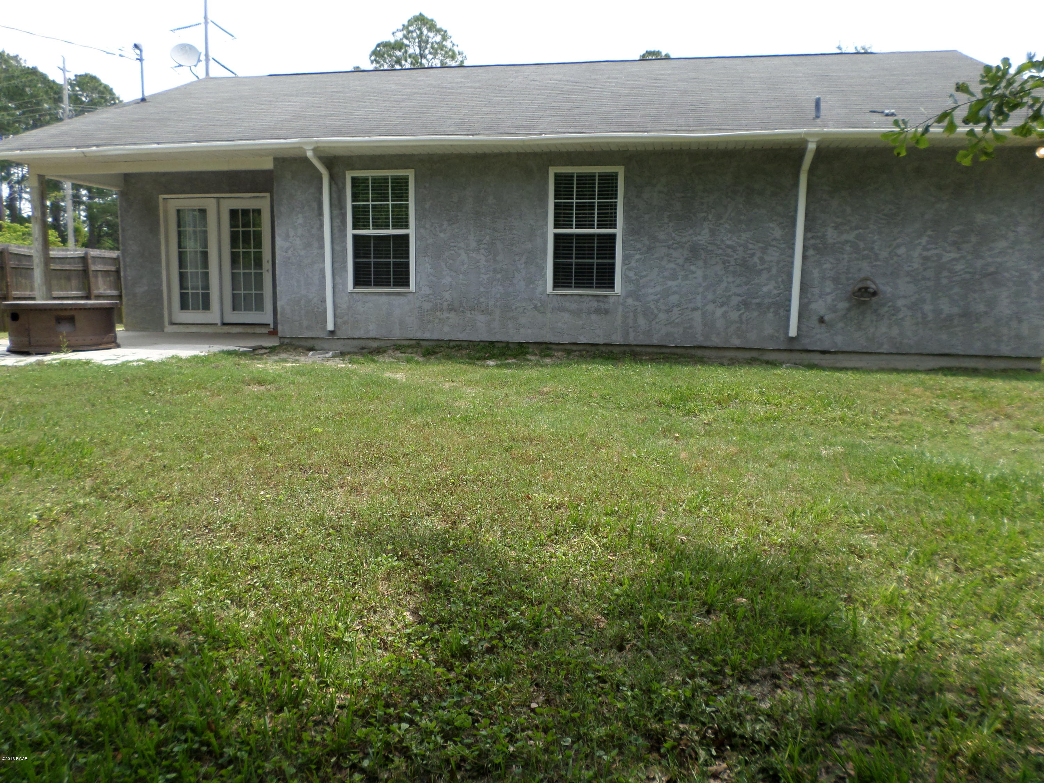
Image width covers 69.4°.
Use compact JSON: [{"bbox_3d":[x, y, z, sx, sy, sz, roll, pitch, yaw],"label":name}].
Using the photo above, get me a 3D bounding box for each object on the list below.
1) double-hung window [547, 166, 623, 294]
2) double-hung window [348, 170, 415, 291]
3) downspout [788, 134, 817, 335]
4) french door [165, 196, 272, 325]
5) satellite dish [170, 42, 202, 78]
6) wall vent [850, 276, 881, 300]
[{"bbox_3d":[0.790,-1.996,9.393,0.930,1.560,0.100,2,8,10],"label":"double-hung window"},{"bbox_3d":[-1.836,-2.084,9.865,0.924,1.568,0.100,2,8,10],"label":"double-hung window"},{"bbox_3d":[3.241,-1.714,8.704,0.095,2.190,0.520,2,8,10],"label":"downspout"},{"bbox_3d":[-4.962,-2.131,12.302,1.905,2.101,0.130,2,8,10],"label":"french door"},{"bbox_3d":[-6.604,-6.492,14.799,0.580,0.660,0.480,-6,10,-43],"label":"satellite dish"},{"bbox_3d":[4.022,-1.203,8.828,0.310,0.280,0.150,2,8,10],"label":"wall vent"}]

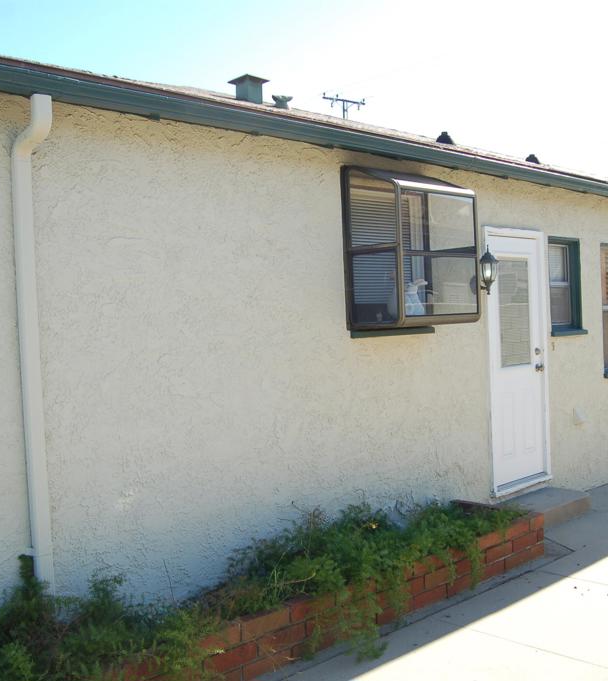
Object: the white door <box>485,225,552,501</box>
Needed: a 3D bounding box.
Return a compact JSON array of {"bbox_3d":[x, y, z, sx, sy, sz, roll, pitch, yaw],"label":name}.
[{"bbox_3d":[1.773,0.149,6.377,0.890,2.124,0.100,-4,2,-43],"label":"white door"}]

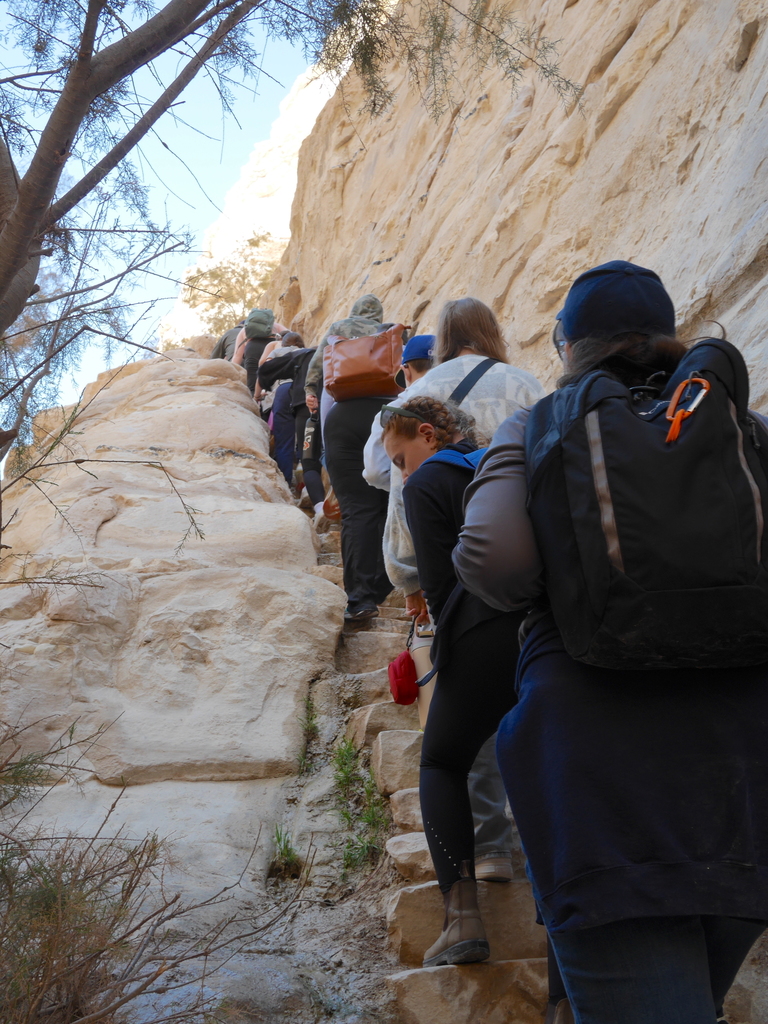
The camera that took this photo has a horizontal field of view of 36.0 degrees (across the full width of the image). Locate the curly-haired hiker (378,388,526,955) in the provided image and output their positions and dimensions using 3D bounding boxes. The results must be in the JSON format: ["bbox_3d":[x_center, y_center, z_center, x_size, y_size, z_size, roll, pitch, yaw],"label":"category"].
[{"bbox_3d":[0.204,0.379,3.035,0.450,1.470,0.500,10,-18,-34],"label":"curly-haired hiker"}]

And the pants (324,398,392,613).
[{"bbox_3d":[-0.098,-0.026,5.390,0.400,1.020,0.400,2,-15,-8],"label":"pants"}]

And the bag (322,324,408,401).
[{"bbox_3d":[-0.088,-0.677,5.358,0.360,0.290,0.160,-5,-27,9],"label":"bag"}]

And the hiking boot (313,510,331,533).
[{"bbox_3d":[-0.428,0.065,8.109,0.110,0.130,0.270,3,-15,-10],"label":"hiking boot"}]

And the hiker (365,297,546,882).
[{"bbox_3d":[0.230,0.162,3.425,0.520,1.690,0.520,2,-15,-8],"label":"hiker"}]

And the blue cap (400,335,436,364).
[{"bbox_3d":[0.130,-0.616,4.720,0.180,0.140,0.260,7,-24,-24],"label":"blue cap"}]

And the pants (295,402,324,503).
[{"bbox_3d":[-0.505,-0.414,8.238,0.320,0.800,0.360,3,-15,-12],"label":"pants"}]

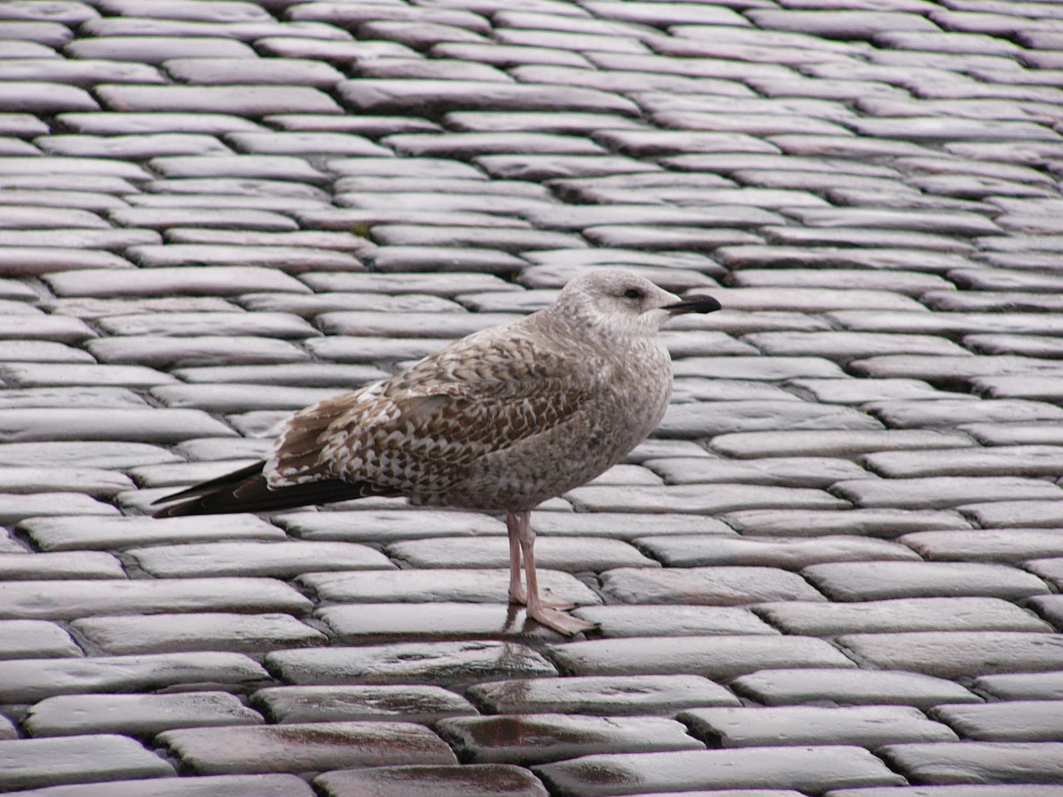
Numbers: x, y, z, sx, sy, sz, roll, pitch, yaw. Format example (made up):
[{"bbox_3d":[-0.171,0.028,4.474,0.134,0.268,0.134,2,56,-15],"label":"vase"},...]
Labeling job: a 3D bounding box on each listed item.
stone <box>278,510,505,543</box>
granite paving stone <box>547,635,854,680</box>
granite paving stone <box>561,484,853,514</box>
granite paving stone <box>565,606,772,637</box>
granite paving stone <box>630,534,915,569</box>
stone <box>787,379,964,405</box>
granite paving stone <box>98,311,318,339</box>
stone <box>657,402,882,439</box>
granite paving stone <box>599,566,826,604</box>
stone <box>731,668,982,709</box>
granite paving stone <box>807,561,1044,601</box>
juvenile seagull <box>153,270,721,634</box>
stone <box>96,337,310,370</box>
[{"bbox_3d":[-0.130,0.168,7.825,0.201,0.100,0.118,0,12,-13],"label":"stone"},{"bbox_3d":[0.139,0.267,6.918,0.252,0.110,0.120,1,12,-17],"label":"granite paving stone"},{"bbox_3d":[0.167,0.144,7.995,0.256,0.100,0.111,0,12,-13],"label":"granite paving stone"},{"bbox_3d":[0.116,0.242,7.031,0.165,0.110,0.109,1,12,-17],"label":"granite paving stone"},{"bbox_3d":[0.228,0.191,7.782,0.239,0.100,0.119,0,12,-13],"label":"granite paving stone"},{"bbox_3d":[0.332,0.046,8.066,0.150,0.110,0.109,1,12,-17],"label":"stone"},{"bbox_3d":[-0.320,-0.018,8.116,0.210,0.110,0.111,1,12,-17],"label":"granite paving stone"},{"bbox_3d":[0.209,0.071,7.896,0.225,0.110,0.122,1,12,-17],"label":"stone"},{"bbox_3d":[0.150,0.215,7.176,0.186,0.110,0.126,1,12,-17],"label":"granite paving stone"},{"bbox_3d":[0.260,0.292,6.847,0.197,0.110,0.117,1,12,-17],"label":"stone"},{"bbox_3d":[0.341,0.212,7.264,0.213,0.110,0.124,1,12,-17],"label":"granite paving stone"},{"bbox_3d":[-0.085,0.035,7.452,0.509,0.316,0.160,2,12,1],"label":"juvenile seagull"},{"bbox_3d":[-0.344,0.000,8.586,0.202,0.100,0.133,0,12,-13],"label":"stone"}]

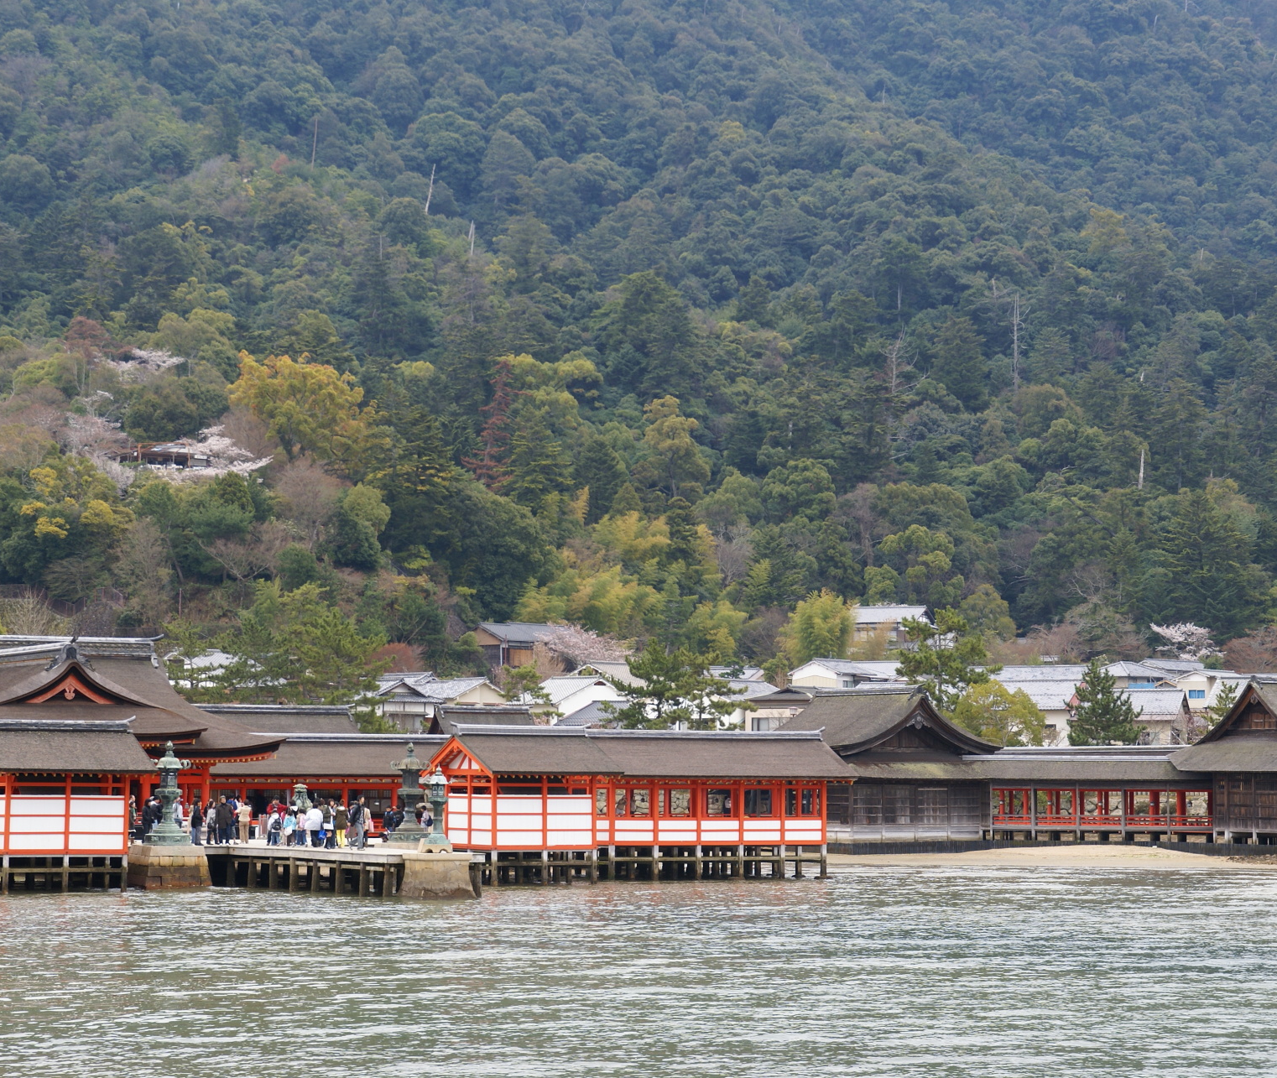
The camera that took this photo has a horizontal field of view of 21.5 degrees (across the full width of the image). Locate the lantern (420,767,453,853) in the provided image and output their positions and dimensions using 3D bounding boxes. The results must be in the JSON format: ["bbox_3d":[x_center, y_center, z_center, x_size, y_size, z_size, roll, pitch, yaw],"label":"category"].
[{"bbox_3d":[-6.373,8.533,106.000,1.070,2.700,1.070,3,-5,-28],"label":"lantern"}]

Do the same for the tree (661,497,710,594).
[{"bbox_3d":[5.479,1.154,385.000,5.620,12.110,5.620,0,-4,0],"label":"tree"}]

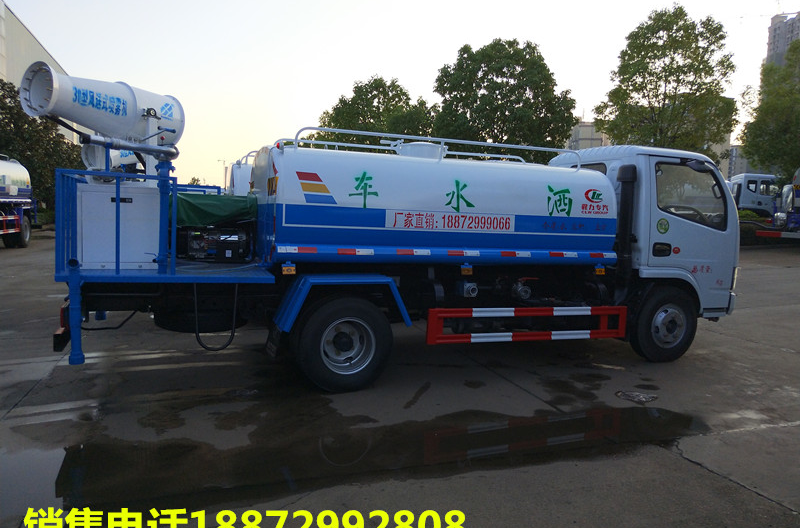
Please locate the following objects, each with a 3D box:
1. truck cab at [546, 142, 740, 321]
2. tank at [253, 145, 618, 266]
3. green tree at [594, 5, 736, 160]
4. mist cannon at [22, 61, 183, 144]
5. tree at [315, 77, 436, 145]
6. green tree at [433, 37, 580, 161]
[{"bbox_3d":[2.606,-0.369,6.531,1.480,1.730,1.820,0,4,-19],"label":"truck cab"},{"bbox_3d":[0.242,-0.518,5.723,3.200,1.020,1.820,0,4,-19],"label":"tank"},{"bbox_3d":[10.109,-5.197,22.000,5.500,9.400,5.500,1,4,0],"label":"green tree"},{"bbox_3d":[-2.373,-1.265,4.700,0.500,0.510,1.170,3,1,27],"label":"mist cannon"},{"bbox_3d":[-1.376,-5.478,30.000,6.300,8.500,6.300,1,4,0],"label":"tree"},{"bbox_3d":[4.521,-5.257,25.000,6.200,9.000,6.200,1,4,0],"label":"green tree"}]

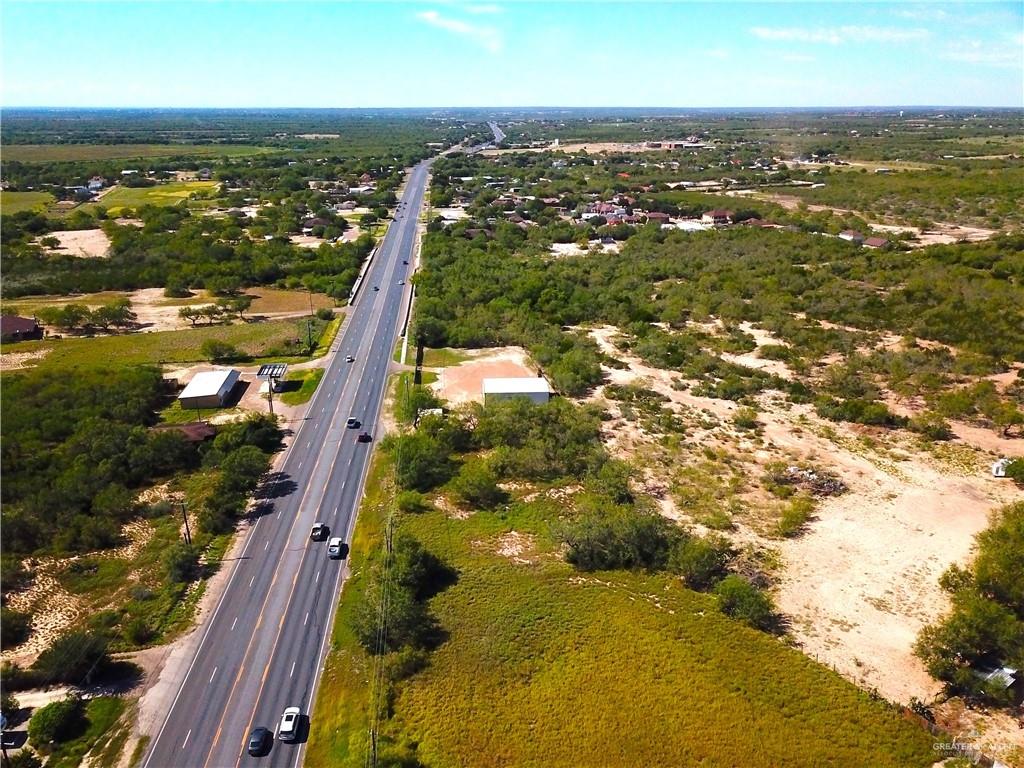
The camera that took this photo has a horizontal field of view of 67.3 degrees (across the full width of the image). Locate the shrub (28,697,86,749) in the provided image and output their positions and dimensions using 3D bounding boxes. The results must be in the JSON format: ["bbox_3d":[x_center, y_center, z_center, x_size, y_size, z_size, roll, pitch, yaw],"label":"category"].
[{"bbox_3d":[-58.960,43.780,99.120,6.400,4.000,6.100,0,20,0],"label":"shrub"}]

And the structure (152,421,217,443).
[{"bbox_3d":[-82.800,12.930,194.450,14.800,4.300,11.000,-2,20,-4],"label":"structure"}]

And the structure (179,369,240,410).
[{"bbox_3d":[-86.760,1.150,222.700,12.900,4.300,21.810,-3,20,-7],"label":"structure"}]

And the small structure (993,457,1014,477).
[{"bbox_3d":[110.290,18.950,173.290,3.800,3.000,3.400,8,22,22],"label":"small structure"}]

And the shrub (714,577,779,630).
[{"bbox_3d":[37.500,35.000,124.900,8.700,6.800,8.500,6,20,16],"label":"shrub"}]

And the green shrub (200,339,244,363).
[{"bbox_3d":[-97.050,-10.860,256.060,13.000,5.500,11.000,0,20,0],"label":"green shrub"}]

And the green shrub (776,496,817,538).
[{"bbox_3d":[56.120,26.320,151.700,6.800,3.500,7.500,0,20,0],"label":"green shrub"}]

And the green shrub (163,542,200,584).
[{"bbox_3d":[-58.500,31.600,136.000,6.500,6.400,6.400,-8,21,-22],"label":"green shrub"}]

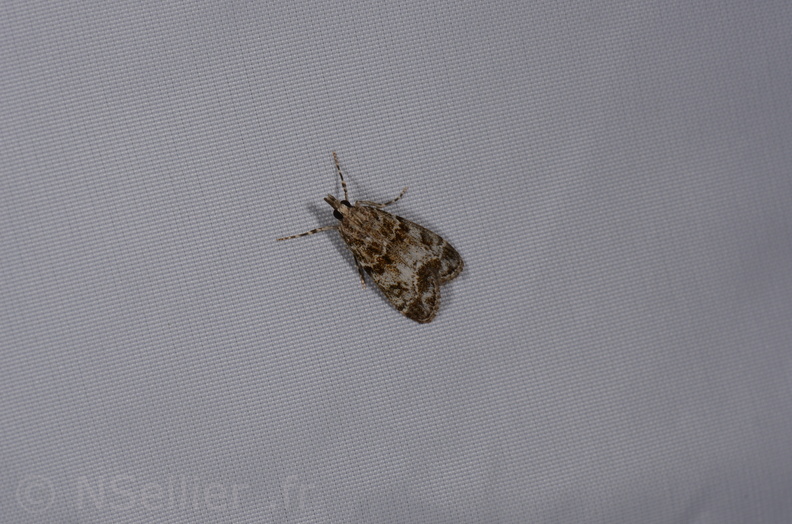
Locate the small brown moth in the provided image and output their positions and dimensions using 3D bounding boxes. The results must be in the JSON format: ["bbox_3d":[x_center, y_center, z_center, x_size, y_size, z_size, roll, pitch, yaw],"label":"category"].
[{"bbox_3d":[-0.001,-0.001,0.184,0.012,0.008,0.003,38,-9,-11],"label":"small brown moth"}]

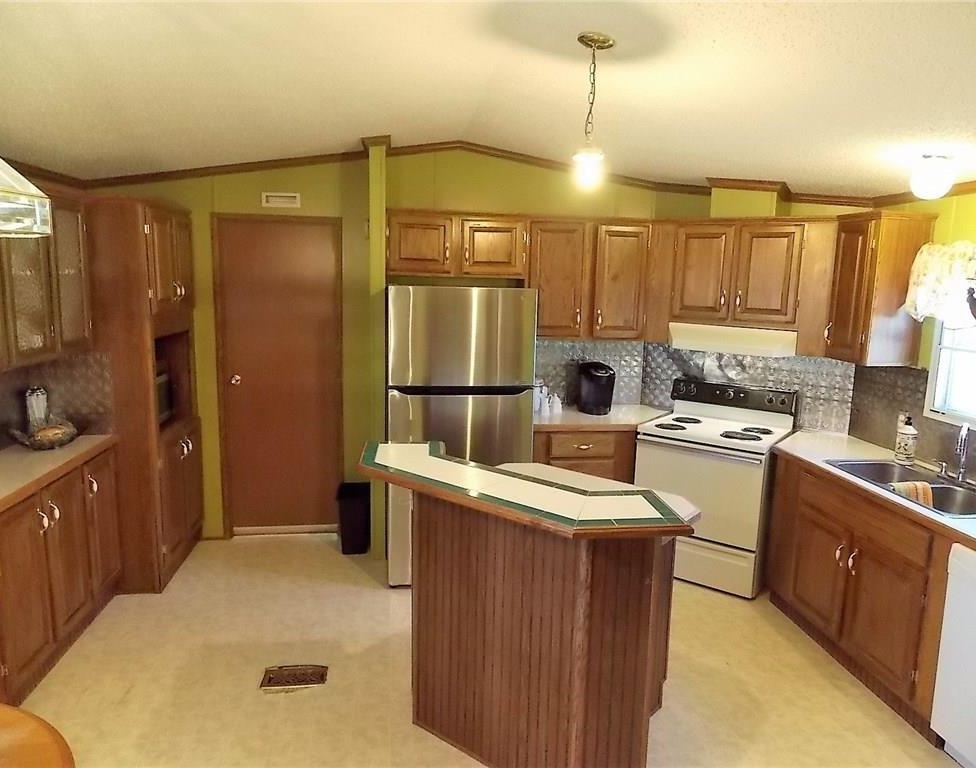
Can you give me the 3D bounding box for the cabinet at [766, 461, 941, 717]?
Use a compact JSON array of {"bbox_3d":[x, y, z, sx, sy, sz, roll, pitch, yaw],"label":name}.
[{"bbox_3d":[1.952,0.891,3.242,0.590,0.850,1.220,0,8,-6],"label":"cabinet"}]

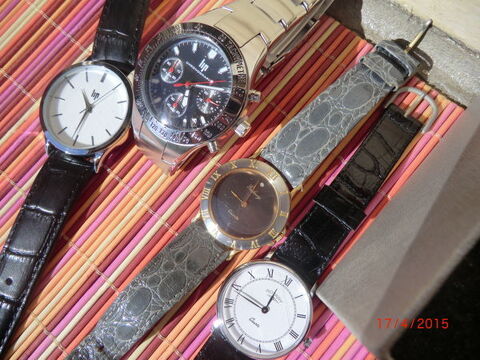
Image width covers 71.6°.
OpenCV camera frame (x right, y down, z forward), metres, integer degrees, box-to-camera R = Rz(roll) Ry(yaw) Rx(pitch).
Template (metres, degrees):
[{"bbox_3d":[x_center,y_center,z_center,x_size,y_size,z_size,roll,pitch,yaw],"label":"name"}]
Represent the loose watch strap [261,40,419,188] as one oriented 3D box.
[{"bbox_3d":[0.040,-0.026,0.132,0.070,0.008,0.018,-44,79,-2],"label":"loose watch strap"}]

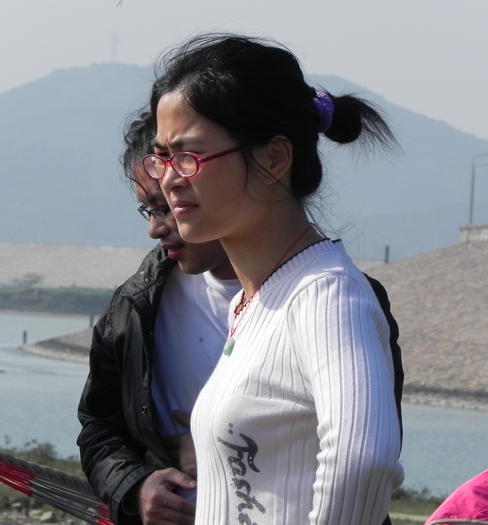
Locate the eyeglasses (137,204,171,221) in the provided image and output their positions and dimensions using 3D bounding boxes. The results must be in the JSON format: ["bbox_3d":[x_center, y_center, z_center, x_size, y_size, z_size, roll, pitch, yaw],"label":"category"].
[{"bbox_3d":[-0.054,-0.094,7.739,0.142,0.035,0.137,-36,11,-13],"label":"eyeglasses"}]

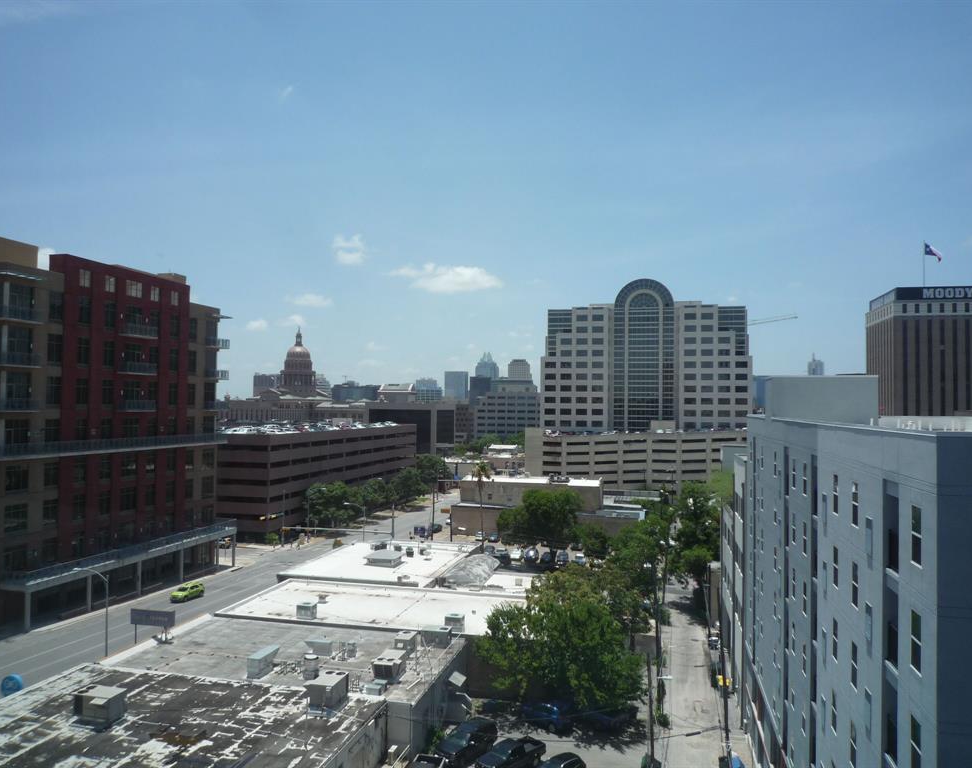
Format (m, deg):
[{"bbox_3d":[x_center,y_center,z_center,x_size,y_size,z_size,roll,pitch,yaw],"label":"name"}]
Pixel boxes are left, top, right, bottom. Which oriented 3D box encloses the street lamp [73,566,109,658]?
[{"bbox_3d":[-37.676,21.846,70.345,4.200,8.650,0.400,0,-2,14],"label":"street lamp"}]

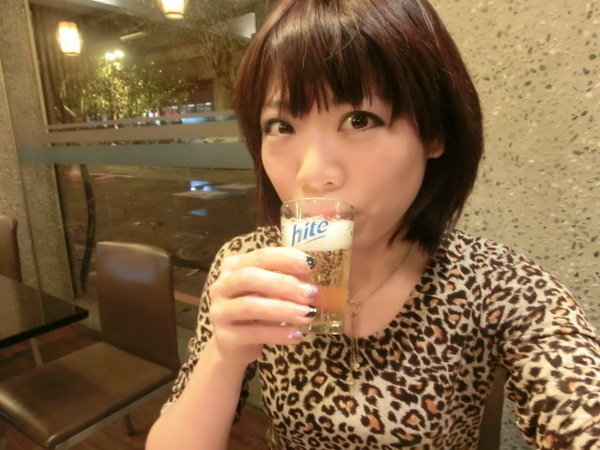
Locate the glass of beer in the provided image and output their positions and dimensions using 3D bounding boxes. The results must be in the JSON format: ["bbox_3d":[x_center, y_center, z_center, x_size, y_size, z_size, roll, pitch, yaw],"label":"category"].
[{"bbox_3d":[0.012,0.034,0.328,0.059,0.098,0.059,0,-10,13],"label":"glass of beer"}]

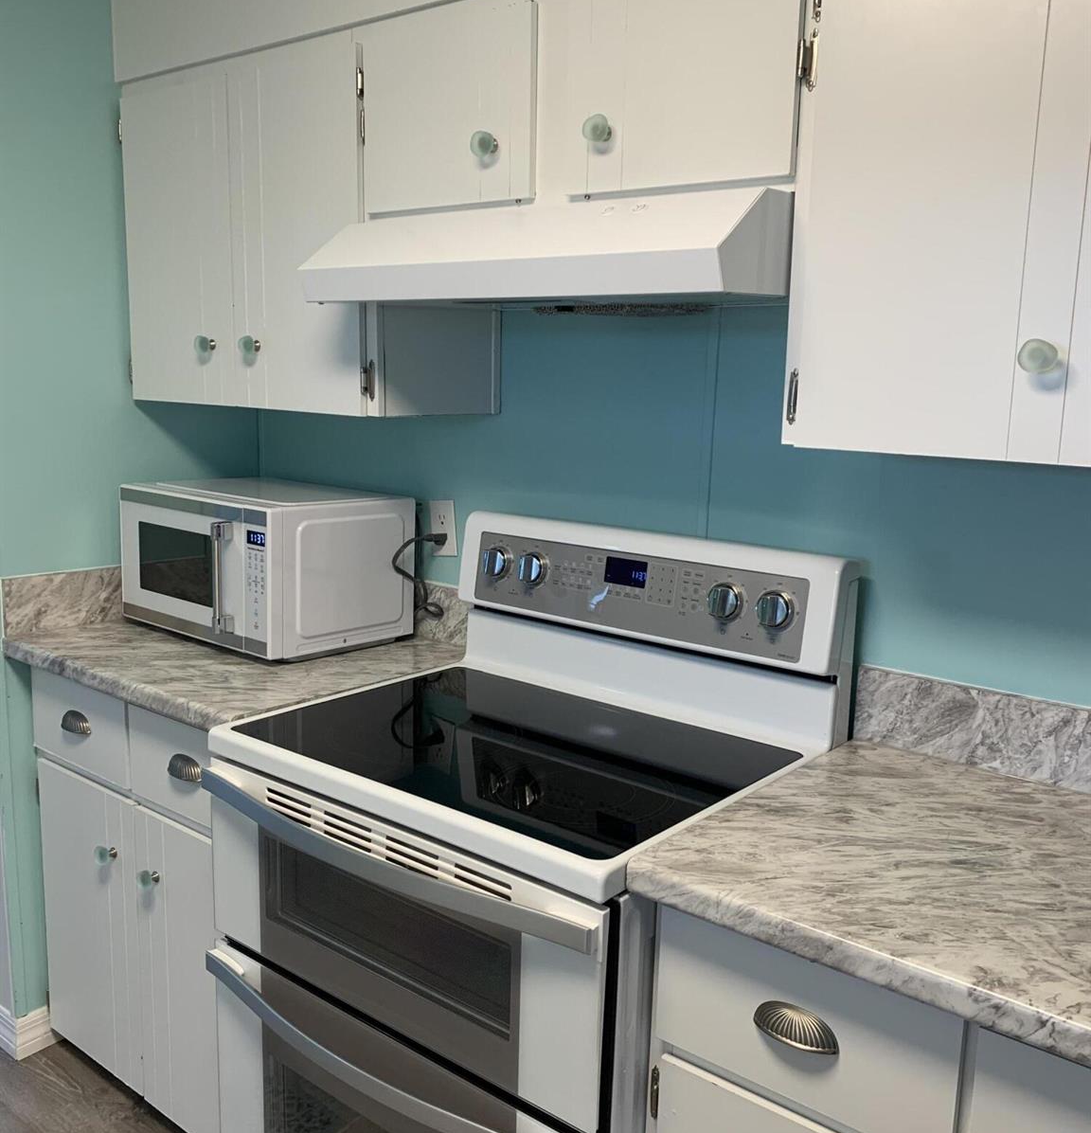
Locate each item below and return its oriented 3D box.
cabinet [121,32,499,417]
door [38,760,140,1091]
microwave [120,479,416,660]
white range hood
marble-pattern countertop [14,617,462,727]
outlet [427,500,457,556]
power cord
[{"bbox_3d":[-0.480,-0.636,2.188,0.758,0.630,0.328,9,13,37],"label":"cabinet"},{"bbox_3d":[-0.924,0.727,2.232,0.354,0.611,0.018,9,12,37],"label":"door"},{"bbox_3d":[-0.596,-0.011,2.306,0.538,0.294,0.385,10,13,40],"label":"microwave"},{"bbox_3d":[0.061,-0.462,1.672,0.751,0.131,0.496,9,13,37],"label":"white range hood"},{"bbox_3d":[-0.592,0.176,2.201,0.774,0.037,0.635,9,13,37],"label":"marble-pattern countertop"},{"bbox_3d":[-0.214,-0.077,2.269,0.069,0.115,0.010,9,13,37],"label":"outlet"},{"bbox_3d":[-0.252,0.023,2.232,0.079,0.188,0.118,9,13,37],"label":"power cord"}]

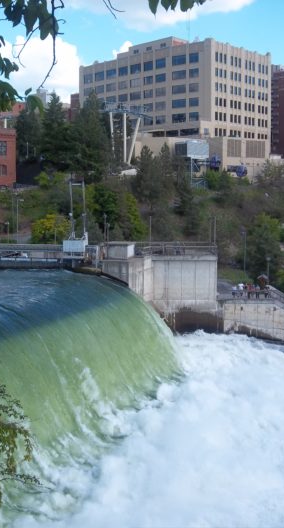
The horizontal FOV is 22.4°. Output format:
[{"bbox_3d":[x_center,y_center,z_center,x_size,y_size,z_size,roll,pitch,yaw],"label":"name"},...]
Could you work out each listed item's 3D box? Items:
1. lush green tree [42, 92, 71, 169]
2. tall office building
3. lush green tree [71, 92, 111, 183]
[{"bbox_3d":[-20.513,-31.790,172.000,7.447,18.527,7.447,0,4,0],"label":"lush green tree"},{"bbox_3d":[9.908,-47.909,233.207,55.413,39.587,30.355,4,5,43],"label":"tall office building"},{"bbox_3d":[-11.709,-28.762,163.000,8.822,20.259,8.822,0,4,0],"label":"lush green tree"}]

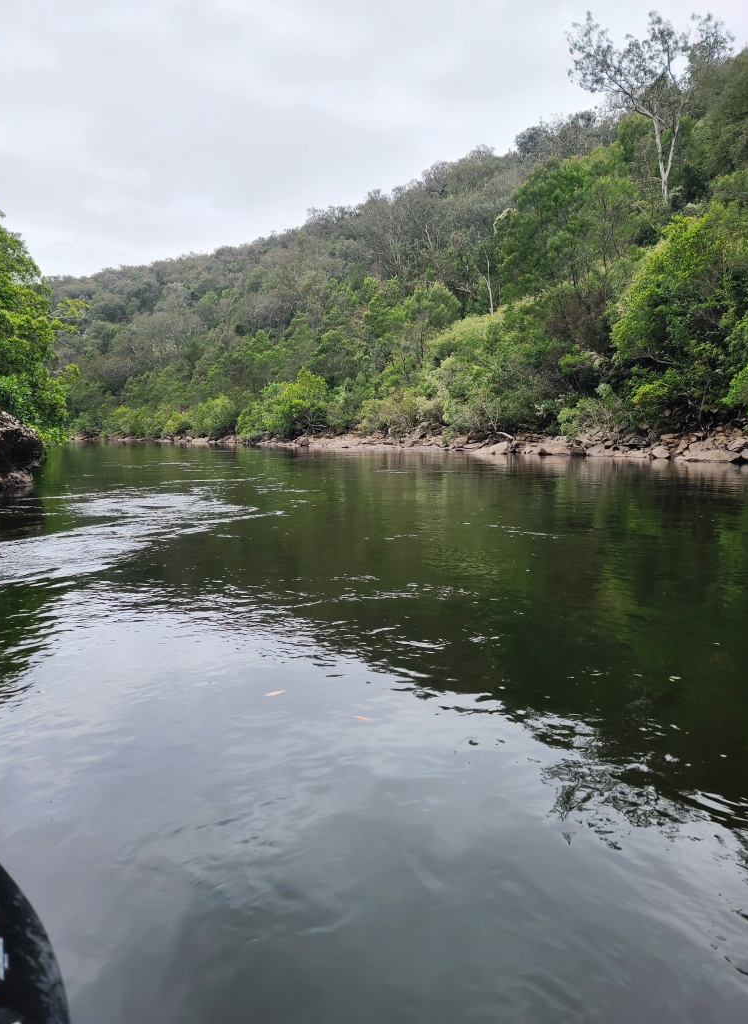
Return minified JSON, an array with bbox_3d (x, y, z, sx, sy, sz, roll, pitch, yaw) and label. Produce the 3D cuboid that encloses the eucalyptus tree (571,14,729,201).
[{"bbox_3d":[21.709,-31.796,58.273,12.400,15.200,10.800,0,6,0],"label":"eucalyptus tree"}]

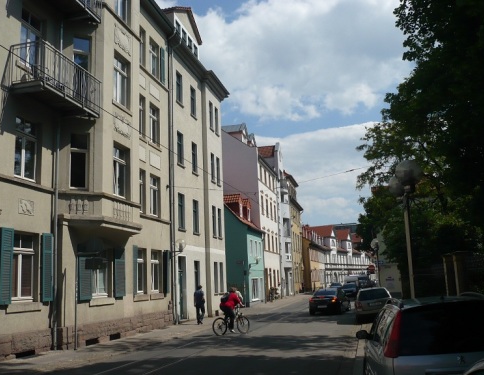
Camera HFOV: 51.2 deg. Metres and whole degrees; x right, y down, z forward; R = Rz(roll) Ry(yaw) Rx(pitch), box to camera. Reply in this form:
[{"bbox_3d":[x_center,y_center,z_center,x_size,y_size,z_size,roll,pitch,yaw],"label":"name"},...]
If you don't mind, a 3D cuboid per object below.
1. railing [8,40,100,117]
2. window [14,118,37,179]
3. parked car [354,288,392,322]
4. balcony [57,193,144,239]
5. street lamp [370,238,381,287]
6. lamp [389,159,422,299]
[{"bbox_3d":[-5.685,-3.221,15.721,1.000,1.220,3.200,-5,-11,14],"label":"railing"},{"bbox_3d":[-6.294,-1.082,14.885,0.180,1.900,1.120,-5,-11,14],"label":"window"},{"bbox_3d":[6.364,5.514,24.352,1.760,1.480,4.450,-5,-11,14],"label":"parked car"},{"bbox_3d":[-4.329,1.114,17.022,0.980,1.420,4.650,-5,-11,14],"label":"balcony"},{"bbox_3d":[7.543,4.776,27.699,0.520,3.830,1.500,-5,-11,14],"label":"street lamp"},{"bbox_3d":[3.398,1.494,10.036,0.500,3.870,1.800,-5,-11,14],"label":"lamp"}]

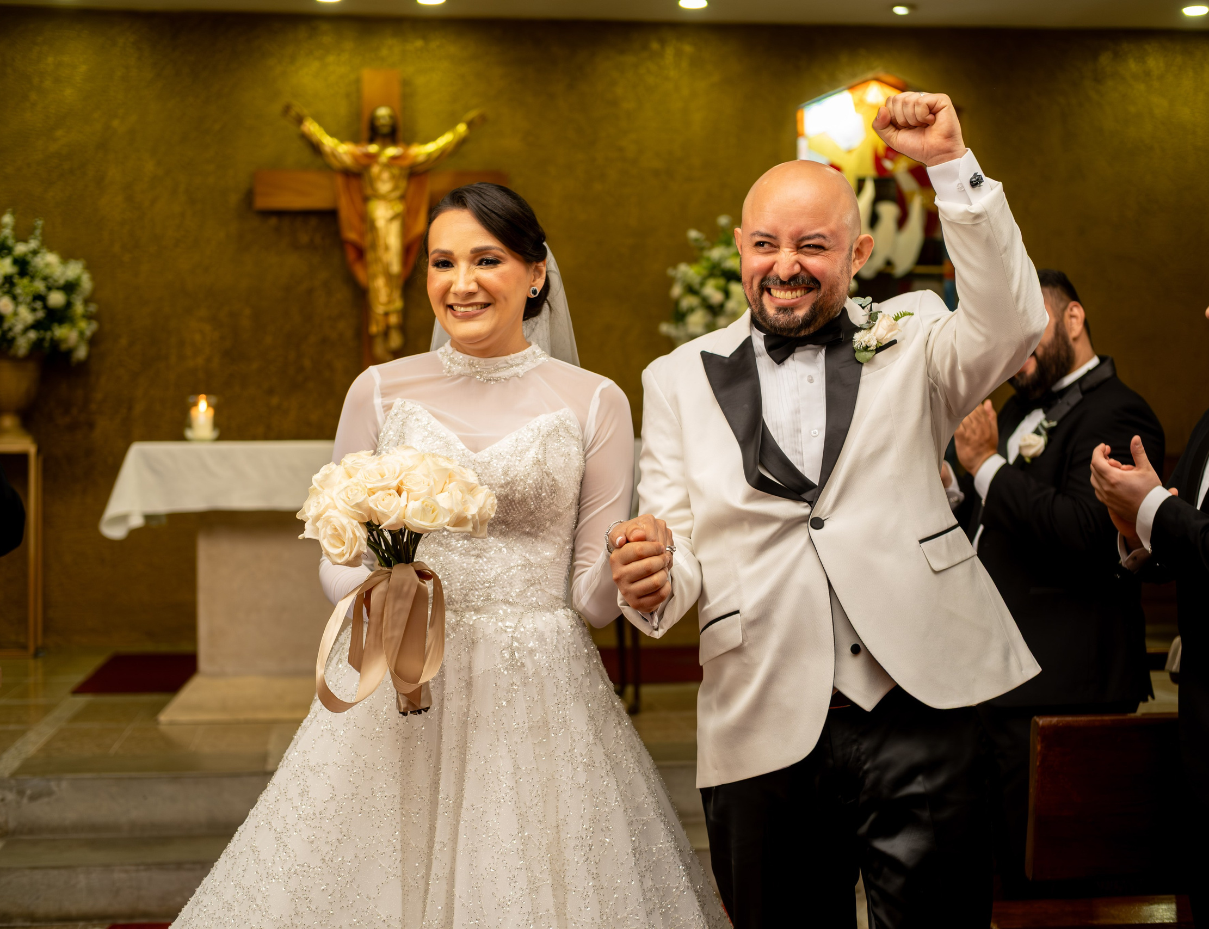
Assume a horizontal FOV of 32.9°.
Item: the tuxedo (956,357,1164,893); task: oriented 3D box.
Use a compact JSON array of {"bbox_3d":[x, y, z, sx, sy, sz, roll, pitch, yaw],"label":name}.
[{"bbox_3d":[0.890,0.524,4.142,0.440,1.460,0.520,-2,3,-37],"label":"tuxedo"}]

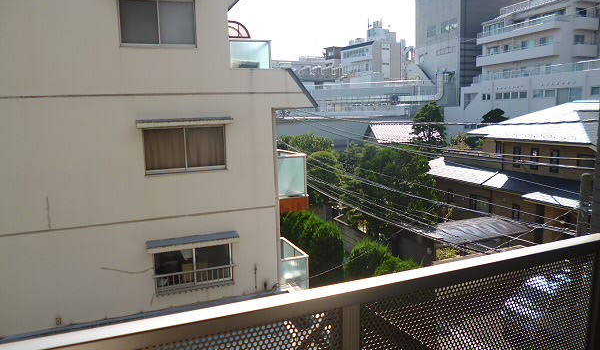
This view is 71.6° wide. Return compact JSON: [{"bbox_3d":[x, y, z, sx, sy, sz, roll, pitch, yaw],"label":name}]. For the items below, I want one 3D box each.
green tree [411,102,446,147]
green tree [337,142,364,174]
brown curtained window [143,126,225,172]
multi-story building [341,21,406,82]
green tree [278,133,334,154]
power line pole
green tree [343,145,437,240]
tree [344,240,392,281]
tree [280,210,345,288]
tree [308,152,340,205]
[{"bbox_3d":[10.496,-2.270,34.053,3.000,7.230,3.000,0,8,17],"label":"green tree"},{"bbox_3d":[3.860,0.409,31.356,2.600,5.710,2.600,-1,8,7],"label":"green tree"},{"bbox_3d":[-2.537,-0.564,9.286,1.730,1.010,0.100,-5,8,-19],"label":"brown curtained window"},{"bbox_3d":[16.133,-20.765,91.599,9.200,21.440,12.000,-6,9,-29],"label":"multi-story building"},{"bbox_3d":[0.451,-0.263,32.258,4.600,6.040,4.000,-2,8,1],"label":"green tree"},{"bbox_3d":[5.409,3.147,8.121,0.270,6.410,0.270,3,9,35],"label":"power line pole"},{"bbox_3d":[5.055,1.290,23.408,5.200,6.010,5.000,0,8,12],"label":"green tree"},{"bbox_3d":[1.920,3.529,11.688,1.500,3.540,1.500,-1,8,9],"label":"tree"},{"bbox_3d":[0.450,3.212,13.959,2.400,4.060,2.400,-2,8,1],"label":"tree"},{"bbox_3d":[1.559,1.131,27.406,2.800,5.500,2.800,-2,8,3],"label":"tree"}]

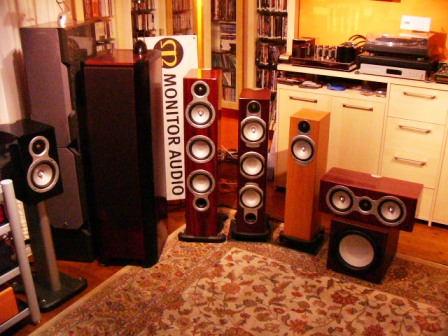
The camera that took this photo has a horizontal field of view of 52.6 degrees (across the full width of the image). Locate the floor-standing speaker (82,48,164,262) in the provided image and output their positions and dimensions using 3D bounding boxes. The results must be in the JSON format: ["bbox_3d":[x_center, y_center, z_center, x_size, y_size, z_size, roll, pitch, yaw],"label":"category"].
[{"bbox_3d":[-0.566,-0.060,2.756,0.360,1.180,0.540,2,20,3],"label":"floor-standing speaker"}]

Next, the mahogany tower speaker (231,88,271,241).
[{"bbox_3d":[0.195,-0.017,3.014,0.240,0.935,0.330,3,20,6],"label":"mahogany tower speaker"}]

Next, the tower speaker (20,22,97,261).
[{"bbox_3d":[-0.884,-0.144,2.721,0.250,1.355,0.490,3,20,6],"label":"tower speaker"}]

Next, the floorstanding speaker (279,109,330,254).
[{"bbox_3d":[0.545,0.081,2.894,0.250,0.840,0.285,11,23,26],"label":"floorstanding speaker"}]

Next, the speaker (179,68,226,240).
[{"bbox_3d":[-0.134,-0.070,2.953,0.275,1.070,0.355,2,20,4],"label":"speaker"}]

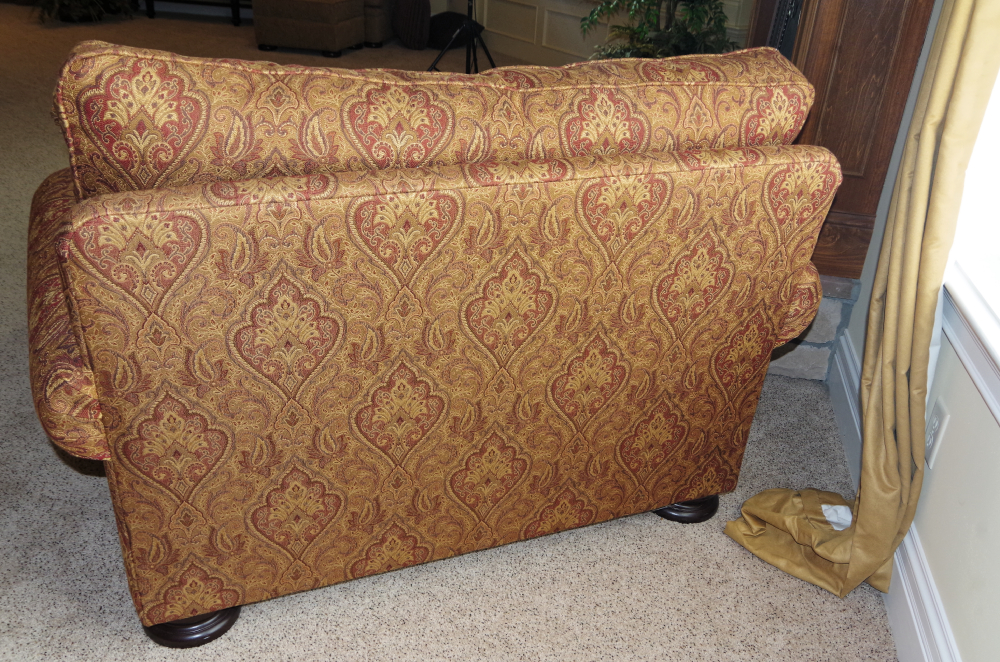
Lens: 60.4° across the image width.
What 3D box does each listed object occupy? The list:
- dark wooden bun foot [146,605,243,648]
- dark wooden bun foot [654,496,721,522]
[{"bbox_3d":[-0.543,0.486,1.515,0.162,0.082,0.162,-8,28,-21],"label":"dark wooden bun foot"},{"bbox_3d":[0.401,0.359,1.892,0.162,0.082,0.162,-8,28,-21],"label":"dark wooden bun foot"}]

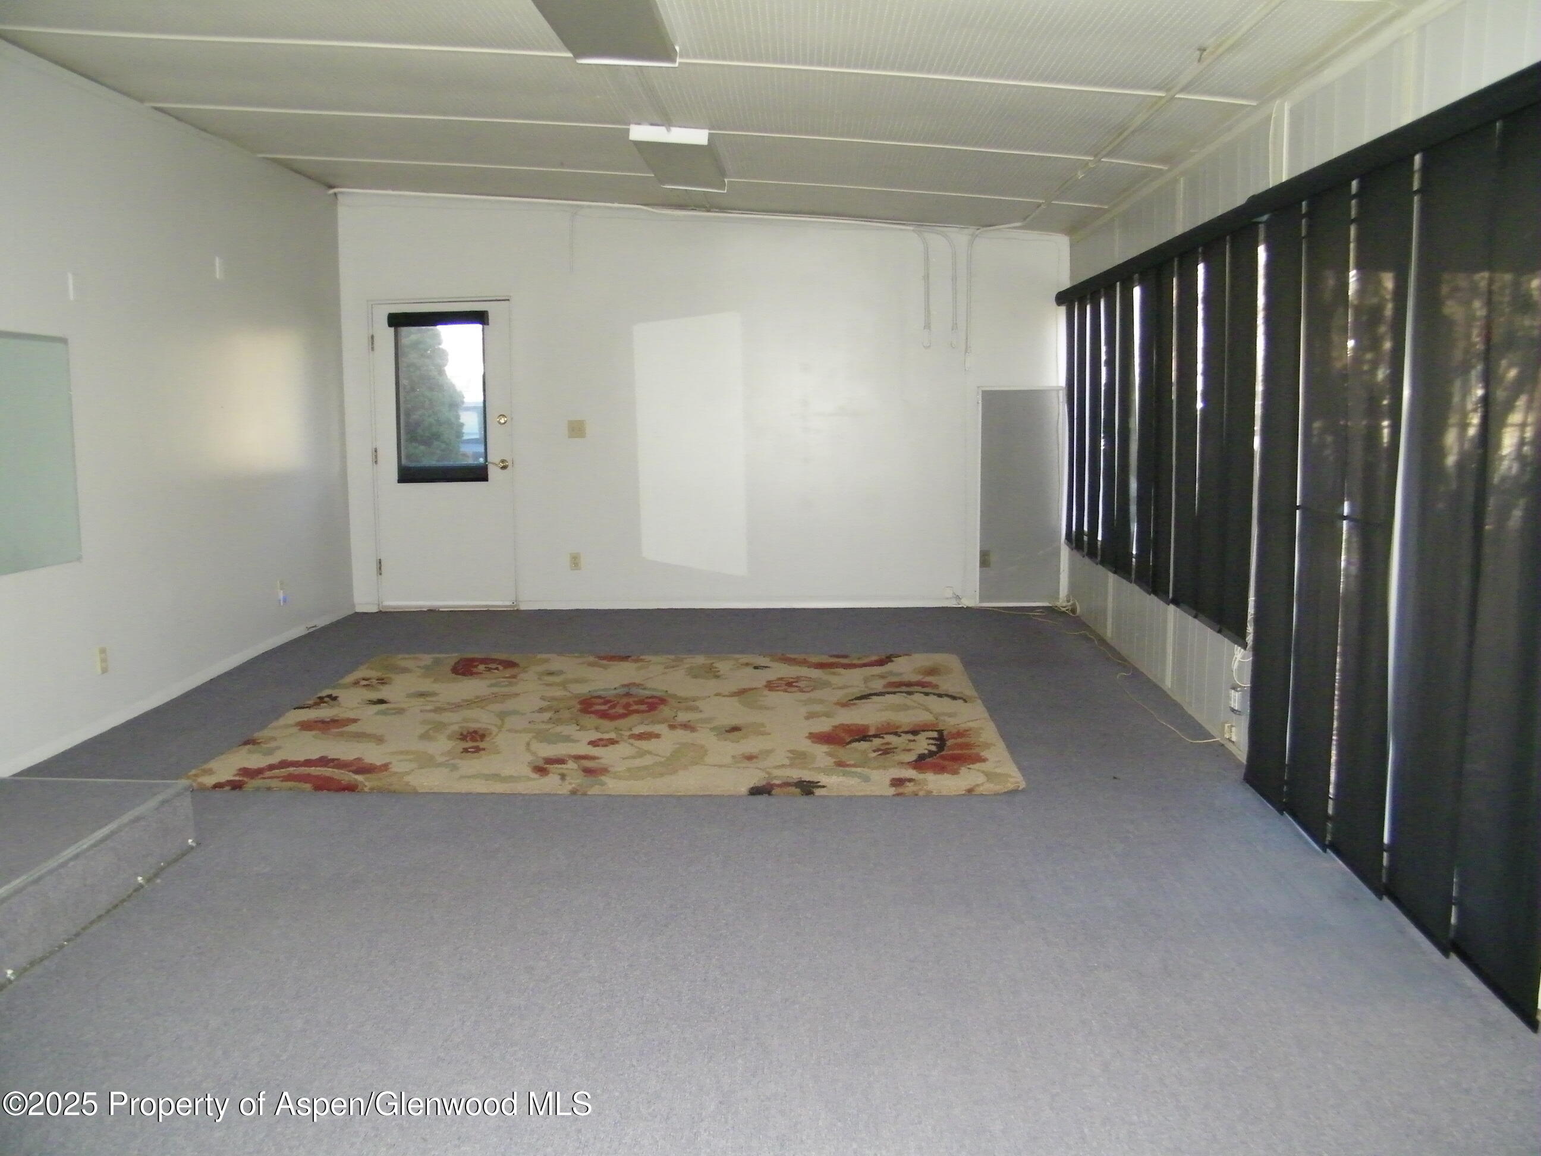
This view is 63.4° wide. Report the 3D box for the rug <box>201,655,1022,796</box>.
[{"bbox_3d":[-0.600,0.589,5.674,3.131,0.015,2.413,0,8,3],"label":"rug"}]

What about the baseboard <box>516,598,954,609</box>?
[{"bbox_3d":[-0.216,0.173,8.349,3.004,0.070,0.015,0,8,3],"label":"baseboard"}]

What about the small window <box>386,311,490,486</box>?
[{"bbox_3d":[-2.187,-1.191,8.234,0.643,1.126,0.060,0,8,3],"label":"small window"}]

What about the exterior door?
[{"bbox_3d":[-2.166,-0.806,8.319,0.927,2.035,0.060,0,8,3],"label":"exterior door"}]

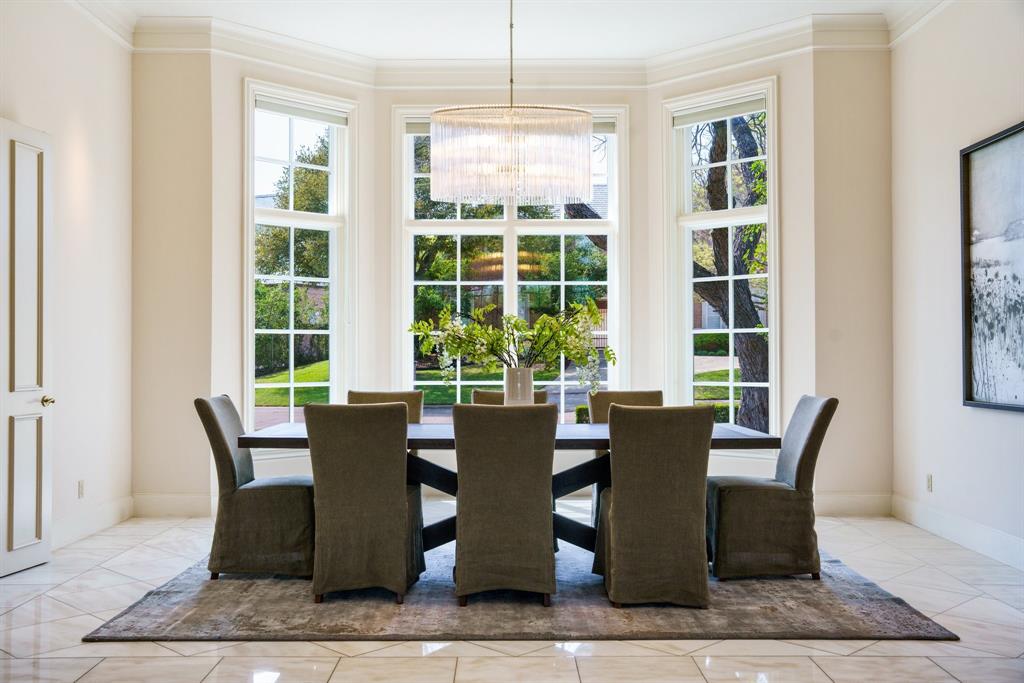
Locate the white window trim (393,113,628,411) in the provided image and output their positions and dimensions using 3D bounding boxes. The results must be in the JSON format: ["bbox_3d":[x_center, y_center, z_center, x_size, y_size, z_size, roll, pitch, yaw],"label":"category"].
[{"bbox_3d":[-0.009,-0.535,8.297,1.988,2.870,0.100,0,-1,0],"label":"white window trim"}]

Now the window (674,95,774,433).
[{"bbox_3d":[1.674,-0.529,7.828,0.120,2.710,0.870,1,-1,-45],"label":"window"}]

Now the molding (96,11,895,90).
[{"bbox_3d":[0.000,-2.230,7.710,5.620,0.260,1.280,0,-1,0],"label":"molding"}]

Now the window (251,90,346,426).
[{"bbox_3d":[-1.675,-0.558,7.878,0.930,2.740,0.130,1,-1,-42],"label":"window"}]

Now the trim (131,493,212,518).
[{"bbox_3d":[-2.469,1.190,7.206,0.583,0.180,0.025,0,-1,0],"label":"trim"}]

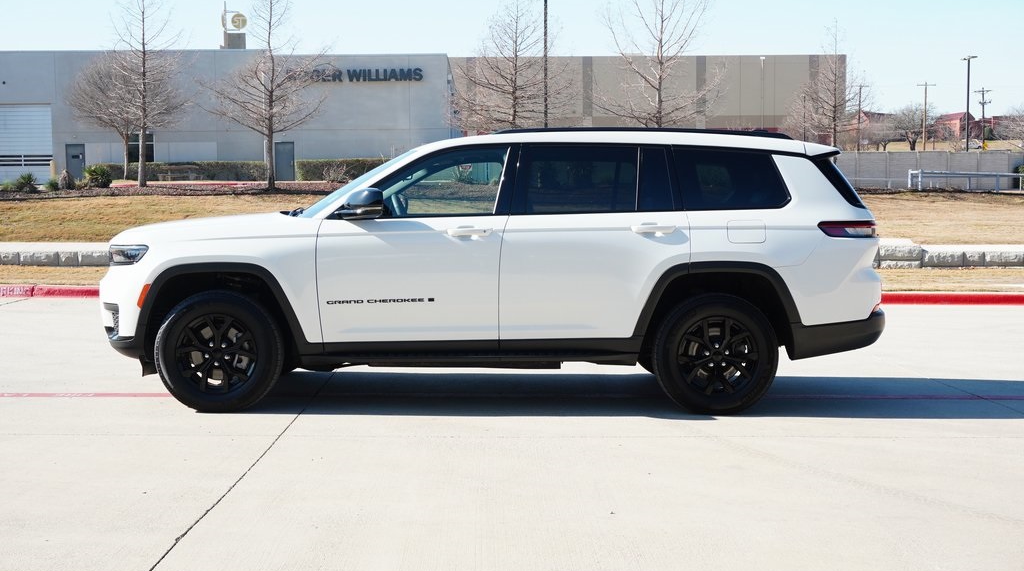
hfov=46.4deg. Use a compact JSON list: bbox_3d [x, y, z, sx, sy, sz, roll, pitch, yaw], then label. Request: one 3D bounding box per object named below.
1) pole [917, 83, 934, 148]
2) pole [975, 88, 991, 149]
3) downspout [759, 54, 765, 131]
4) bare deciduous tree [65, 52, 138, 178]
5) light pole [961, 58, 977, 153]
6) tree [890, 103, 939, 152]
[{"bbox_3d":[55.276,-22.451,159.609,2.500,9.549,0.350,0,5,0],"label":"pole"},{"bbox_3d":[65.160,-22.816,164.636,2.500,8.894,0.400,0,5,0],"label":"pole"},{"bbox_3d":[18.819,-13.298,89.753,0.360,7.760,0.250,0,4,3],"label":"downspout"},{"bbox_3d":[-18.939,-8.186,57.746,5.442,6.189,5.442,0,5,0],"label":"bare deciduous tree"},{"bbox_3d":[33.493,-12.613,87.654,1.200,8.447,0.400,0,5,0],"label":"light pole"},{"bbox_3d":[53.940,-21.070,159.733,6.970,6.508,6.970,0,5,0],"label":"tree"}]

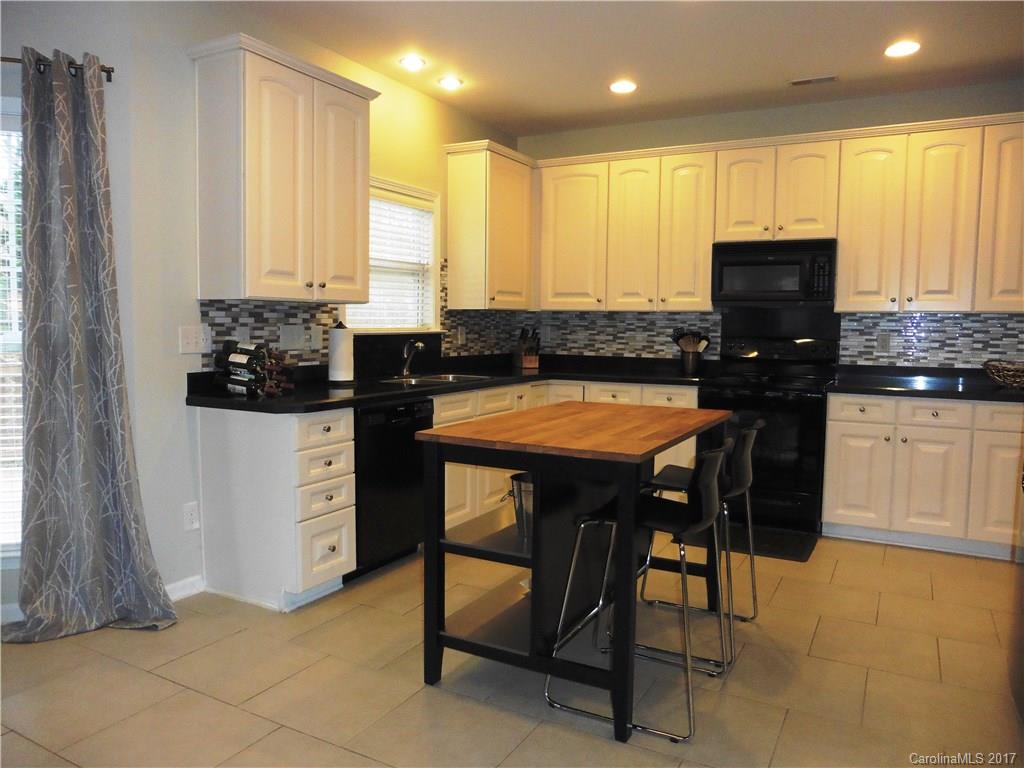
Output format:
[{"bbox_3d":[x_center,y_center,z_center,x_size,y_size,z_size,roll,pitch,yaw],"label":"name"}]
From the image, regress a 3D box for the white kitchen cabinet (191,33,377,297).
[{"bbox_3d":[-1.076,-0.954,3.478,0.350,1.105,0.895,3,6,28],"label":"white kitchen cabinet"}]

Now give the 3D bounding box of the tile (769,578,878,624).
[{"bbox_3d":[1.483,1.023,3.355,0.445,0.012,0.438,3,6,28],"label":"tile"}]

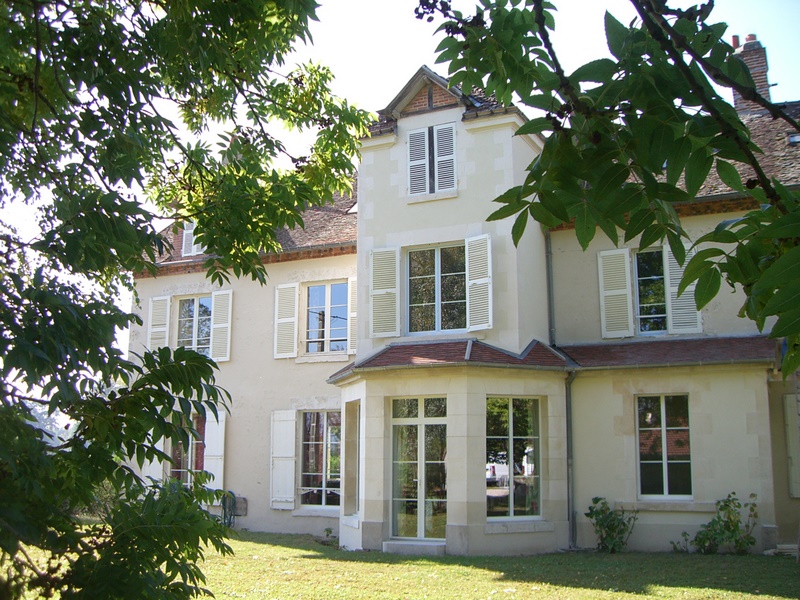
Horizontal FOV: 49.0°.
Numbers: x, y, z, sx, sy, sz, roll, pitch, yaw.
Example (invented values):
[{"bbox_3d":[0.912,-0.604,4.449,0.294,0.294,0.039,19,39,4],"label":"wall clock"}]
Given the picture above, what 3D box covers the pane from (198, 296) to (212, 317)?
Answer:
[{"bbox_3d":[-4.559,0.170,20.729,0.465,0.475,0.030,-5,-11,26],"label":"pane"}]

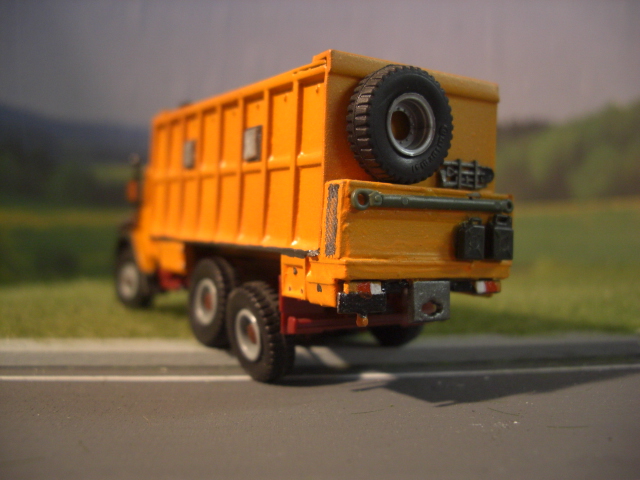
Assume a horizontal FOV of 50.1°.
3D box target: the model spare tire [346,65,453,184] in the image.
[{"bbox_3d":[0.010,-0.014,0.084,0.014,0.014,0.004,2,1,-31],"label":"model spare tire"}]

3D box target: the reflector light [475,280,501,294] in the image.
[{"bbox_3d":[0.022,0.006,0.091,0.004,0.002,0.001,2,1,-31],"label":"reflector light"}]

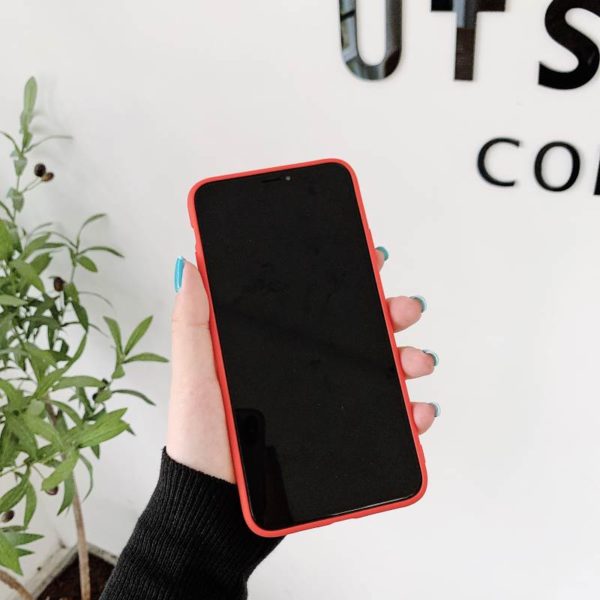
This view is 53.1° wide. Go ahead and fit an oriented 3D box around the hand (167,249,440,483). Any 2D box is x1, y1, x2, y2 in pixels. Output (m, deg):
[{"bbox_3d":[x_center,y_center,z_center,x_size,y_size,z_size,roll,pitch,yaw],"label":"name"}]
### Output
[{"bbox_3d":[0.005,0.030,0.284,0.122,0.108,0.068,0,-11,-7],"label":"hand"}]

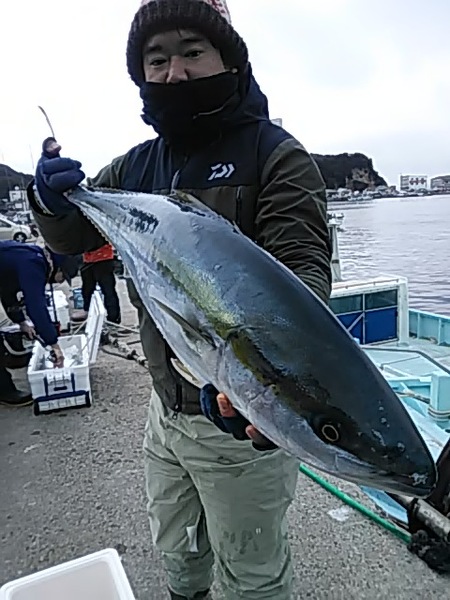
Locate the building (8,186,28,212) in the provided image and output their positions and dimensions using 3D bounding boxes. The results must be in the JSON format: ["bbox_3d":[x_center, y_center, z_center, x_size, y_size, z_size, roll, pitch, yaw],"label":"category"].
[{"bbox_3d":[-55.316,-26.922,130.000,5.200,7.000,5.500,-7,12,-19],"label":"building"}]

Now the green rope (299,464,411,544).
[{"bbox_3d":[0.534,0.867,2.114,0.030,0.030,0.660,-10,13,-29],"label":"green rope"}]

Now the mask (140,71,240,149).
[{"bbox_3d":[-0.066,-0.365,0.930,0.175,0.145,0.150,-8,14,8],"label":"mask"}]

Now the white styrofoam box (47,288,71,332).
[{"bbox_3d":[-2.050,0.148,5.806,0.360,0.330,0.800,-6,11,-15],"label":"white styrofoam box"}]

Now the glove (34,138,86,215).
[{"bbox_3d":[-0.293,-0.221,0.860,0.090,0.130,0.095,-5,11,-8],"label":"glove"}]

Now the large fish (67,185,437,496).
[{"bbox_3d":[-0.030,-0.030,0.740,0.800,0.220,0.140,38,21,22],"label":"large fish"}]

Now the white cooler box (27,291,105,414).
[{"bbox_3d":[-1.181,0.371,3.664,0.475,0.610,0.900,-6,11,-15],"label":"white cooler box"}]

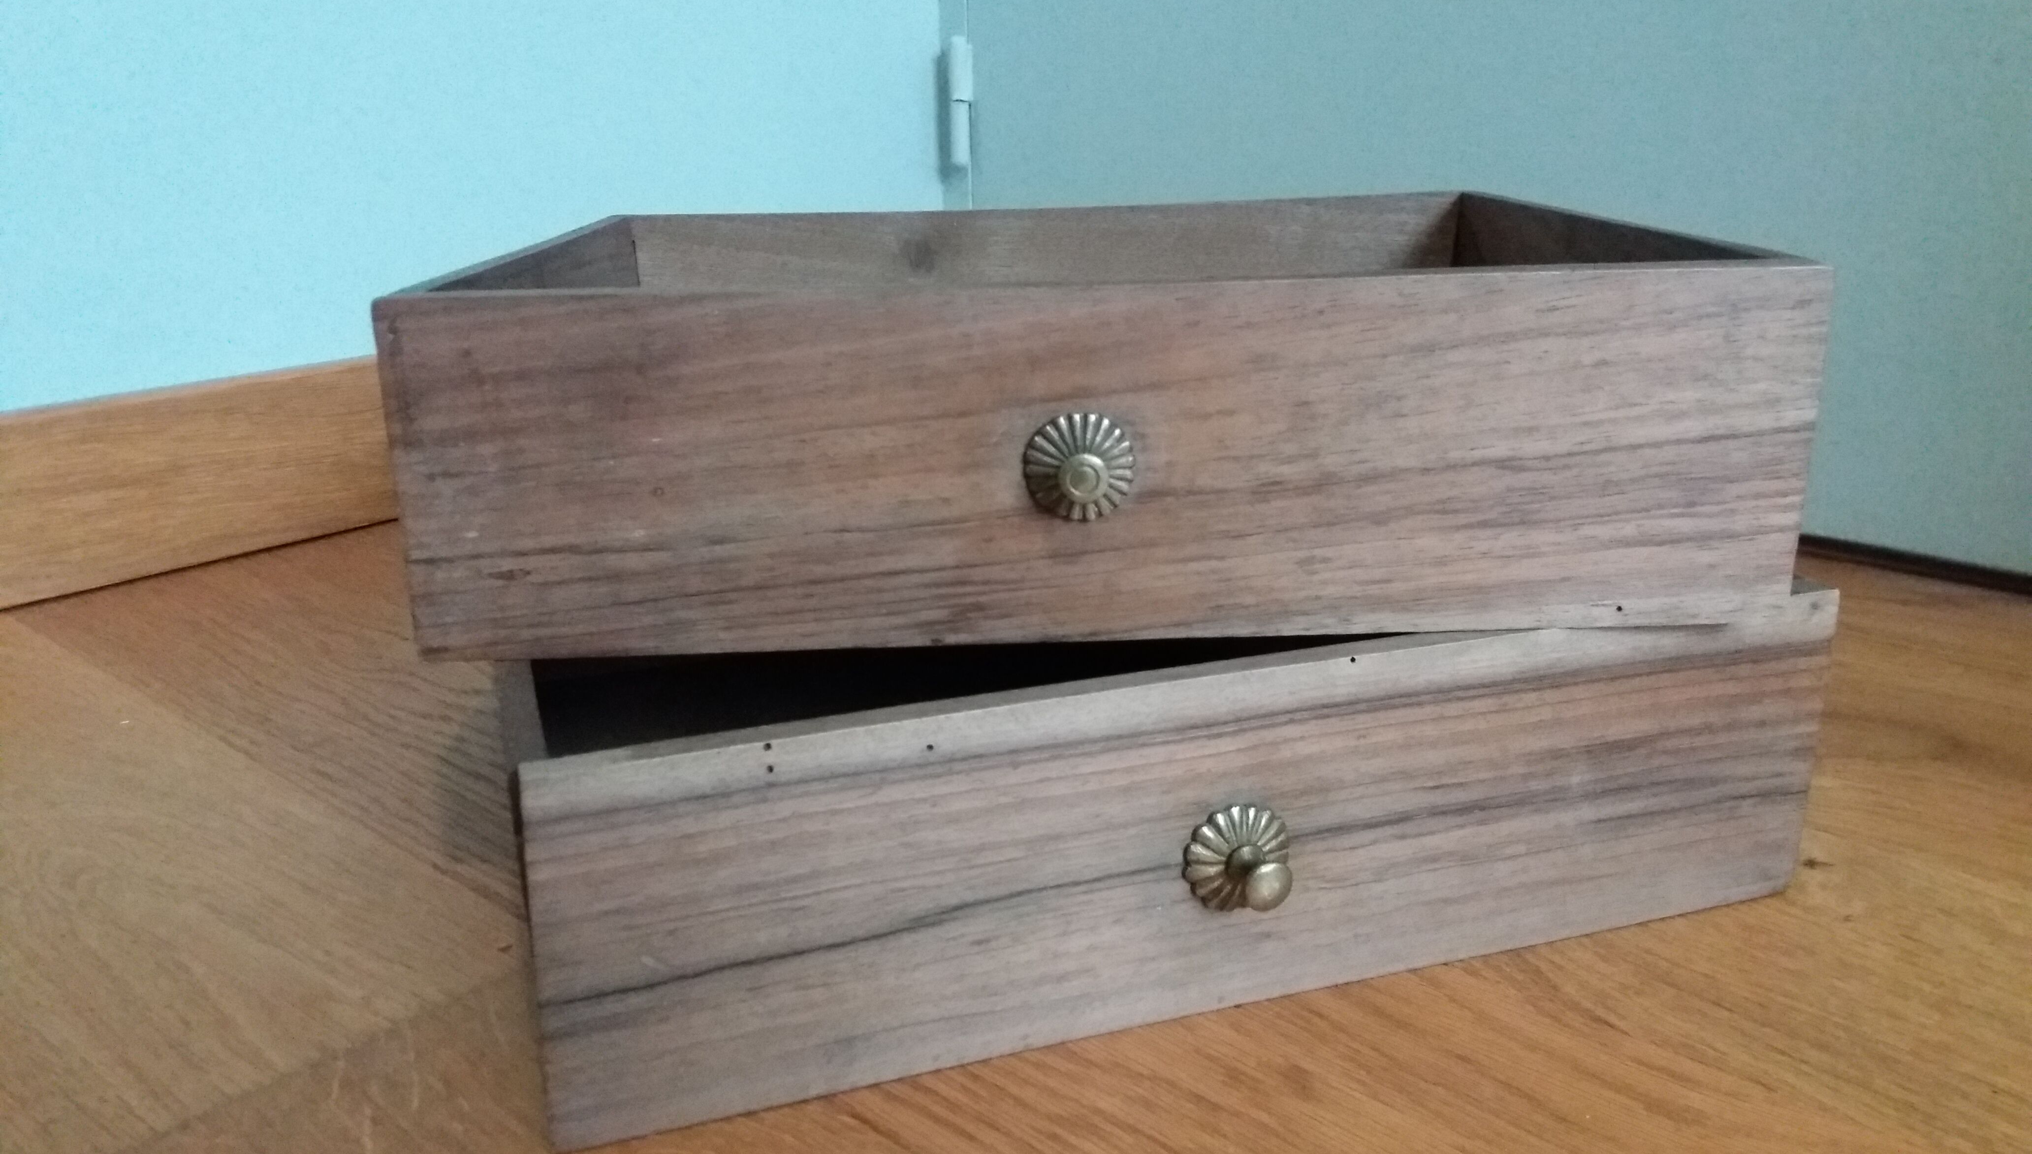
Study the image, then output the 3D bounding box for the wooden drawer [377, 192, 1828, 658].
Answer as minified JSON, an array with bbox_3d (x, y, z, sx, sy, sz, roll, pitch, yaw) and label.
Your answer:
[{"bbox_3d":[0.021,-0.075,0.618,0.405,0.106,0.343,-2,16,-2],"label":"wooden drawer"}]

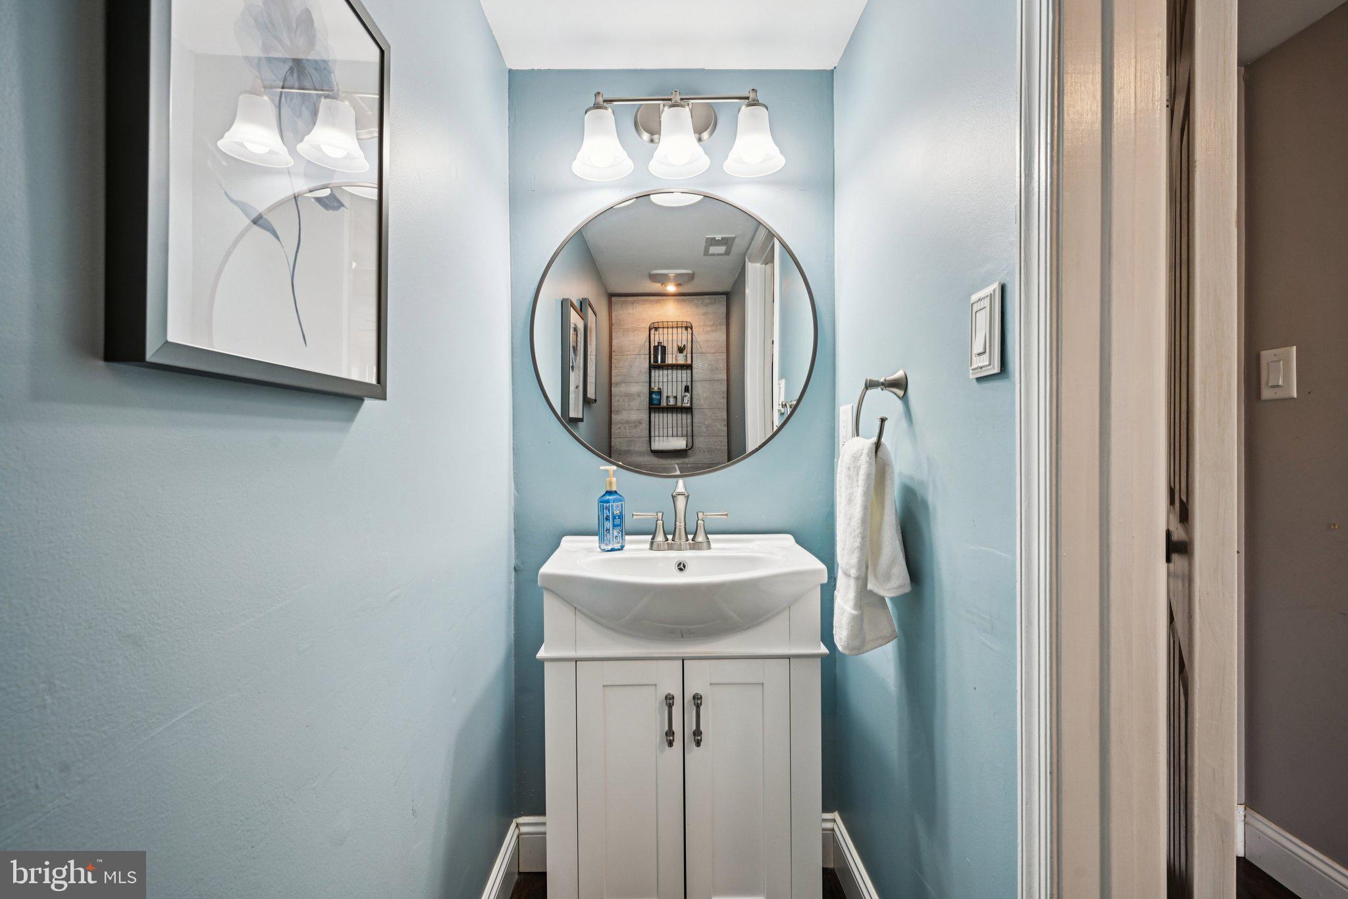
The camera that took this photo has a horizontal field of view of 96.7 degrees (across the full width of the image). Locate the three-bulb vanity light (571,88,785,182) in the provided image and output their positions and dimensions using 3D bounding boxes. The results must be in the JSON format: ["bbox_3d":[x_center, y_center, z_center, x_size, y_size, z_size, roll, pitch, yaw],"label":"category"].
[{"bbox_3d":[0.013,-0.790,1.500,0.527,0.190,0.203,0,1,-1],"label":"three-bulb vanity light"}]

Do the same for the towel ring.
[{"bbox_3d":[0.406,-0.063,1.154,0.090,0.186,0.165,0,1,-1],"label":"towel ring"}]

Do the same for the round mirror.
[{"bbox_3d":[0.003,-0.304,1.595,0.762,0.762,0.026,0,1,-1],"label":"round mirror"}]

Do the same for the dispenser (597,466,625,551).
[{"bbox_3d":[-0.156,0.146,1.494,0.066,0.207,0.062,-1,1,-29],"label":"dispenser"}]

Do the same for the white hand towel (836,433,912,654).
[{"bbox_3d":[0.378,0.182,1.135,0.112,0.415,0.185,0,1,-1],"label":"white hand towel"}]

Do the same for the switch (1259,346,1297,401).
[{"bbox_3d":[1.540,-0.192,1.528,0.011,0.126,0.083,0,1,-1],"label":"switch"}]

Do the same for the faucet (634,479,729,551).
[{"bbox_3d":[0.018,0.161,1.459,0.240,0.176,0.155,0,1,-1],"label":"faucet"}]

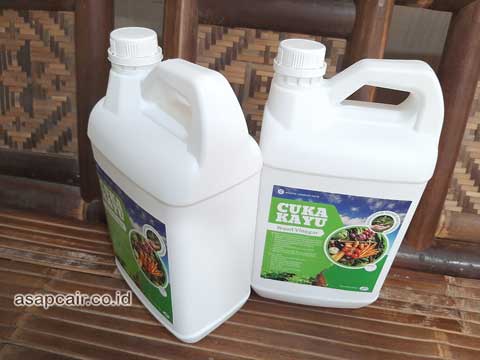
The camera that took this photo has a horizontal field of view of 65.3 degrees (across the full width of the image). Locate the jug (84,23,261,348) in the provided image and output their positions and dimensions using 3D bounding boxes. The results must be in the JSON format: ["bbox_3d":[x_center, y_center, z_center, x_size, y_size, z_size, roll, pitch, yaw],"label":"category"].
[{"bbox_3d":[-0.073,0.009,0.424,0.129,0.311,0.191,-26,43,-36],"label":"jug"}]

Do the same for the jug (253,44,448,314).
[{"bbox_3d":[0.108,0.003,0.450,0.191,0.311,0.129,6,33,4],"label":"jug"}]

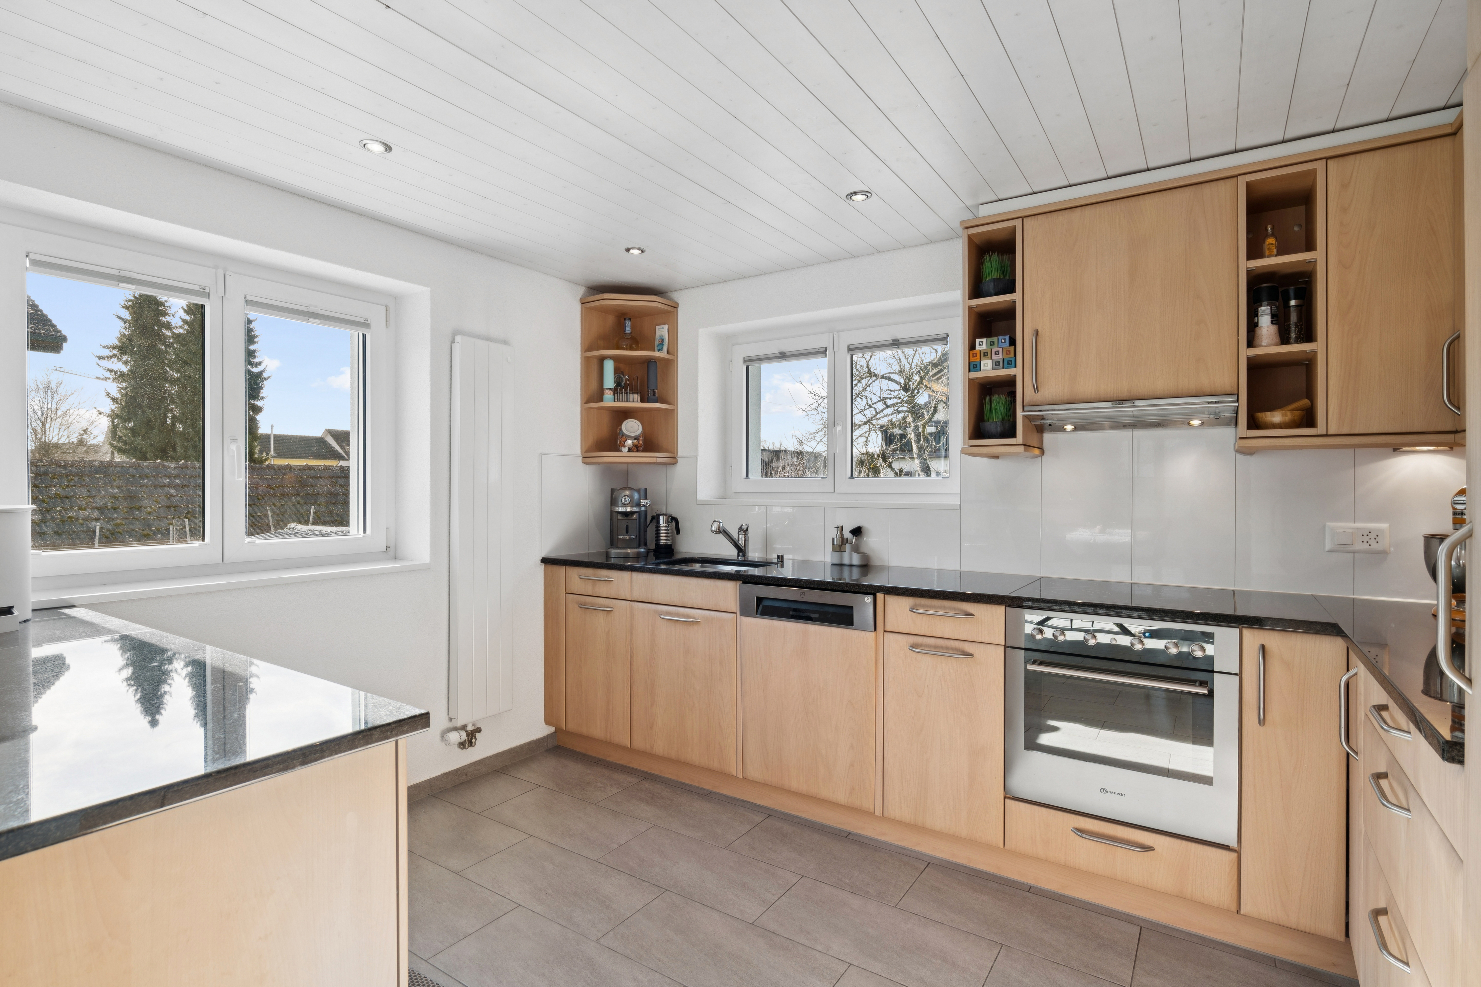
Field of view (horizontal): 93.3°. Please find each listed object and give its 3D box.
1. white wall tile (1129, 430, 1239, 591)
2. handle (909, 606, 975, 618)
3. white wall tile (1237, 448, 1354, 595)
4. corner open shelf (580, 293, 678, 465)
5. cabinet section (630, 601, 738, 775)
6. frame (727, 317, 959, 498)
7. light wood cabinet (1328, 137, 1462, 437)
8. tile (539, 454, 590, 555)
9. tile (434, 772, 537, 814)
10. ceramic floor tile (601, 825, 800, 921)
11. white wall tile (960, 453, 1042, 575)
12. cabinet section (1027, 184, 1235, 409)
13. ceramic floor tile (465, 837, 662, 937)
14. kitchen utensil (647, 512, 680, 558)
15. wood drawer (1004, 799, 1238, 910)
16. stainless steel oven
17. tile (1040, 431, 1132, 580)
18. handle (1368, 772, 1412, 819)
[{"bbox_3d":[1.492,0.028,2.361,0.294,0.571,0.010,0,0,33],"label":"white wall tile"},{"bbox_3d":[0.649,0.391,2.272,0.212,0.014,0.034,0,0,33],"label":"handle"},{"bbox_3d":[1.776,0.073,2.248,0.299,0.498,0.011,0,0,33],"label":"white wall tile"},{"bbox_3d":[-0.573,-0.568,3.618,0.491,0.820,0.367,0,0,-12],"label":"corner open shelf"},{"bbox_3d":[-0.089,0.785,3.114,0.551,0.633,0.570,0,0,33],"label":"cabinet section"},{"bbox_3d":[0.490,-0.388,3.403,1.300,0.840,0.075,0,0,33],"label":"frame"},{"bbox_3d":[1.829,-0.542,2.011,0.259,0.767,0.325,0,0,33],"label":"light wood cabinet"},{"bbox_3d":[-0.856,0.059,3.424,0.010,0.485,0.300,0,0,33],"label":"tile"},{"bbox_3d":[-1.019,1.210,2.832,0.291,0.010,0.298,0,0,33],"label":"tile"},{"bbox_3d":[-0.137,1.214,2.252,0.603,0.010,0.298,0,0,33],"label":"ceramic floor tile"},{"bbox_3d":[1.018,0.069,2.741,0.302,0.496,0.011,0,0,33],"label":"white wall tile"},{"bbox_3d":[1.304,-0.613,2.357,0.592,0.634,0.330,0,0,33],"label":"cabinet section"},{"bbox_3d":[-0.558,1.212,2.171,0.603,0.010,0.298,0,0,33],"label":"ceramic floor tile"},{"bbox_3d":[-0.357,0.207,3.370,0.135,0.210,0.098,0,0,0],"label":"kitchen utensil"},{"bbox_3d":[1.215,1.028,2.232,0.595,0.161,0.530,0,0,33],"label":"wood drawer"},{"bbox_3d":[1.221,0.652,2.241,0.590,0.587,0.550,0,0,33],"label":"stainless steel oven"},{"bbox_3d":[1.245,0.027,2.523,0.297,0.571,0.010,0,0,33],"label":"tile"},{"bbox_3d":[1.143,0.528,1.241,0.037,0.013,0.207,0,0,35],"label":"handle"}]

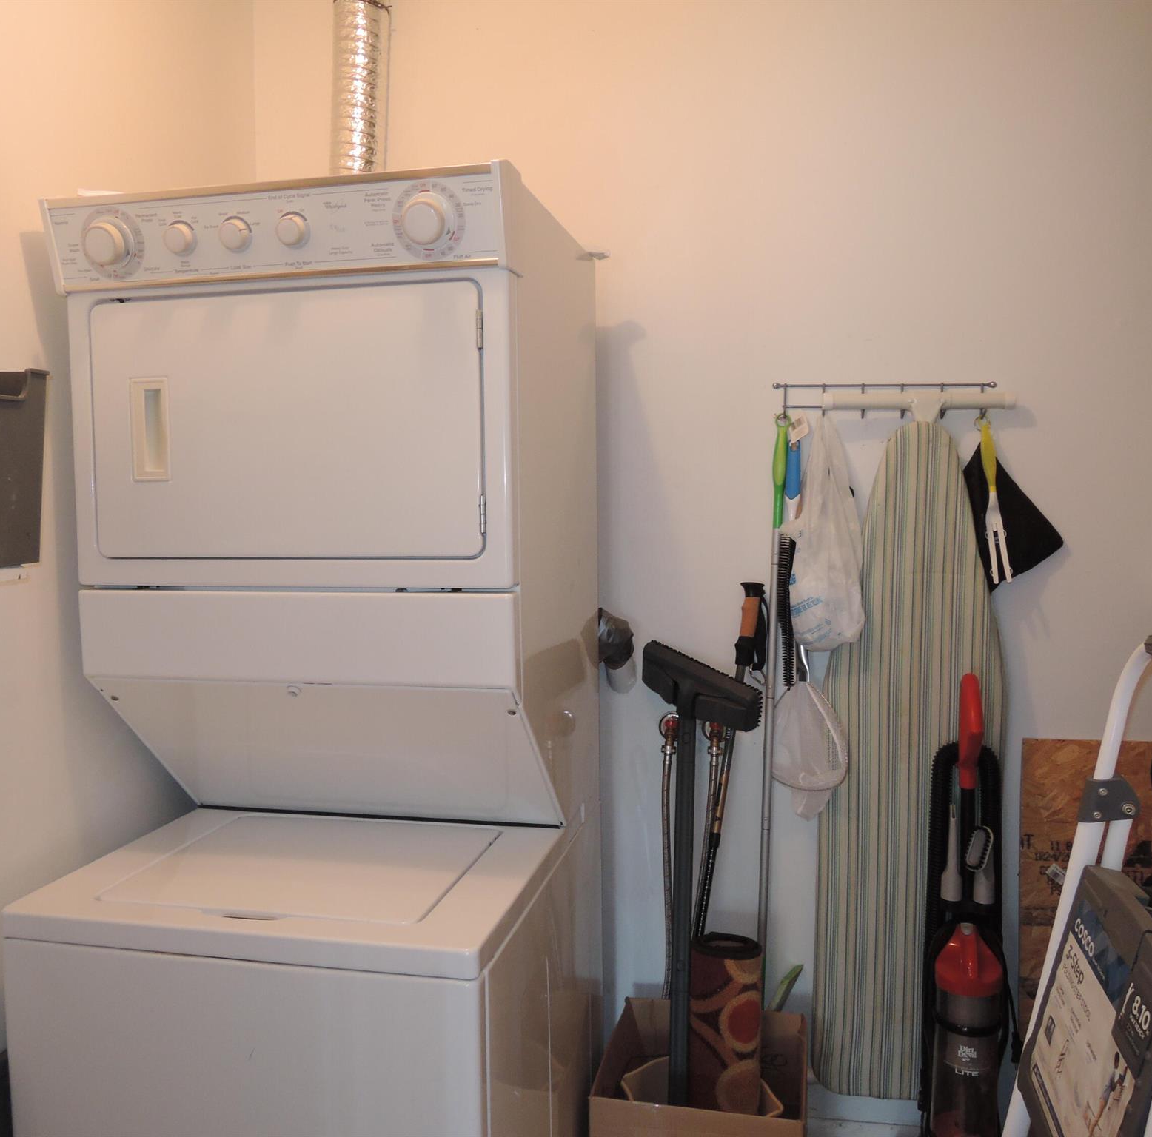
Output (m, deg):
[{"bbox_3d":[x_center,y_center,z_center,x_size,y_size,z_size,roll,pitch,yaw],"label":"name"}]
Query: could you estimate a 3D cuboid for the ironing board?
[{"bbox_3d":[0.672,0.398,2.147,0.369,1.385,0.070,0,4,7],"label":"ironing board"}]

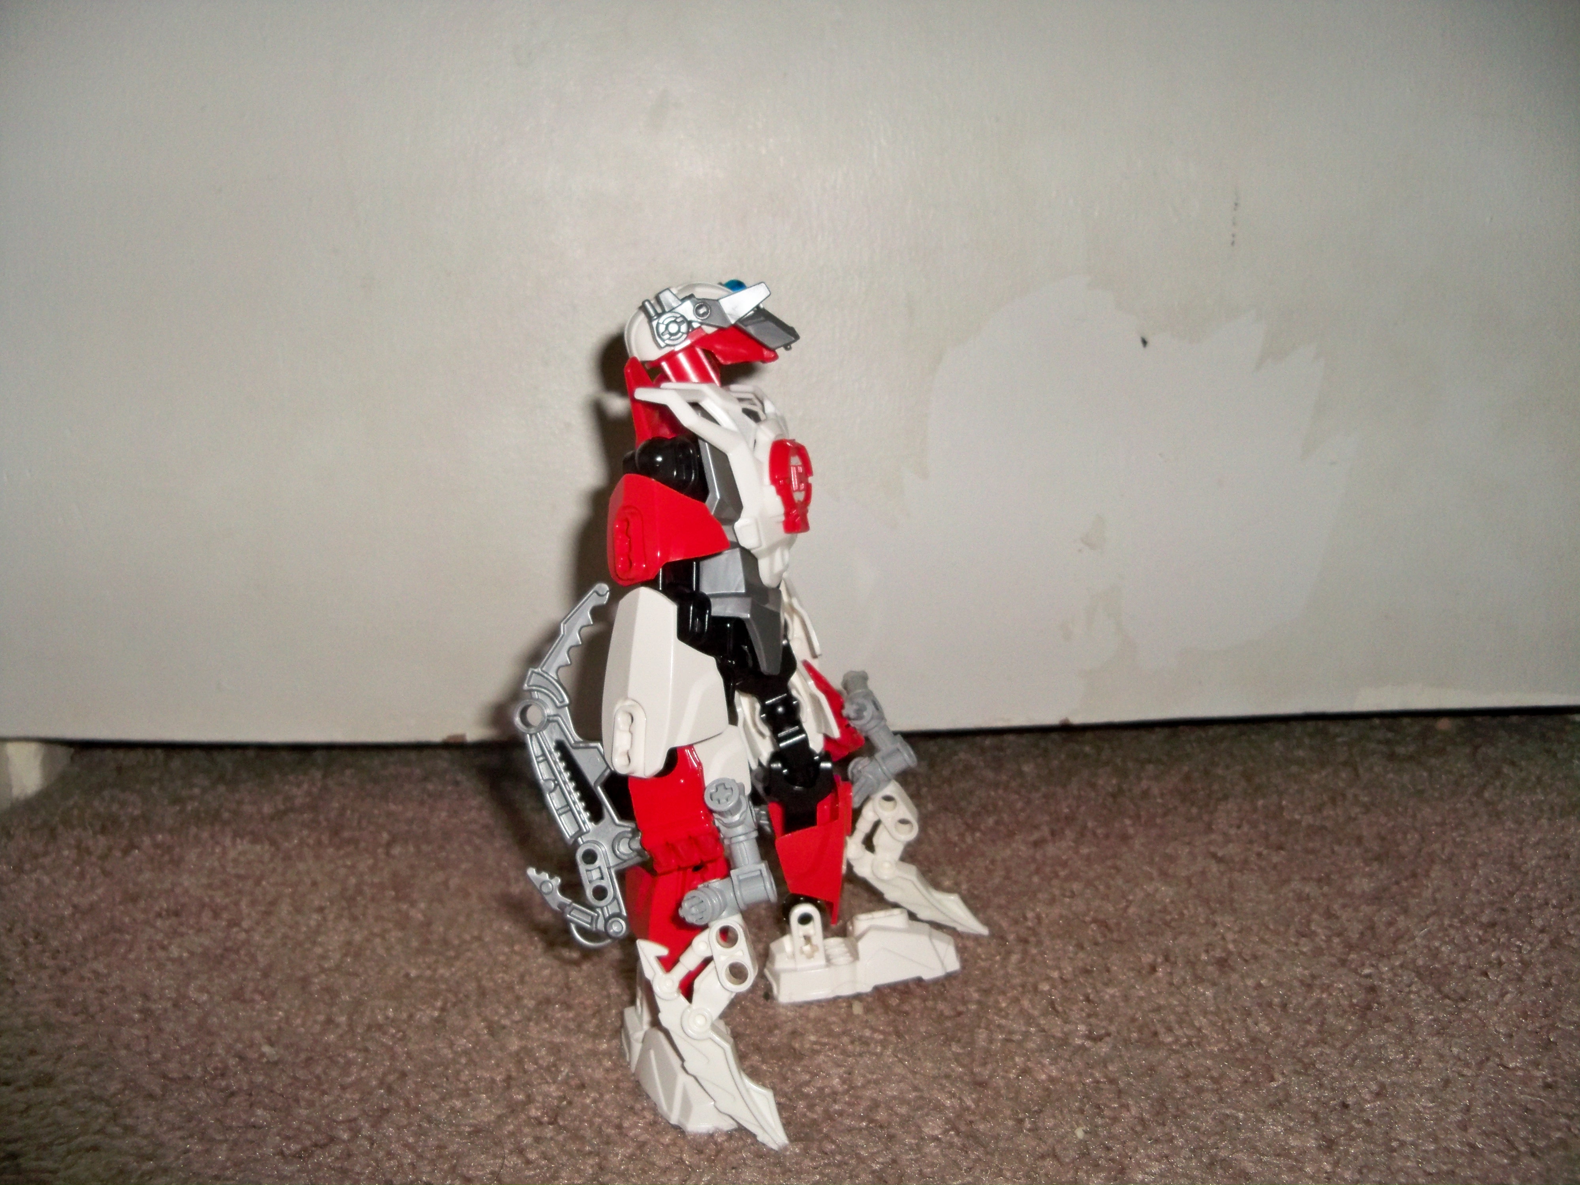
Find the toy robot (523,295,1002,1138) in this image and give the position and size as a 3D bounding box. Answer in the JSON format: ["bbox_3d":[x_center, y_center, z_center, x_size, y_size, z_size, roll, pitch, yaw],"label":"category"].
[{"bbox_3d":[-0.006,0.018,0.386,0.087,0.185,0.126,4,12,22],"label":"toy robot"}]

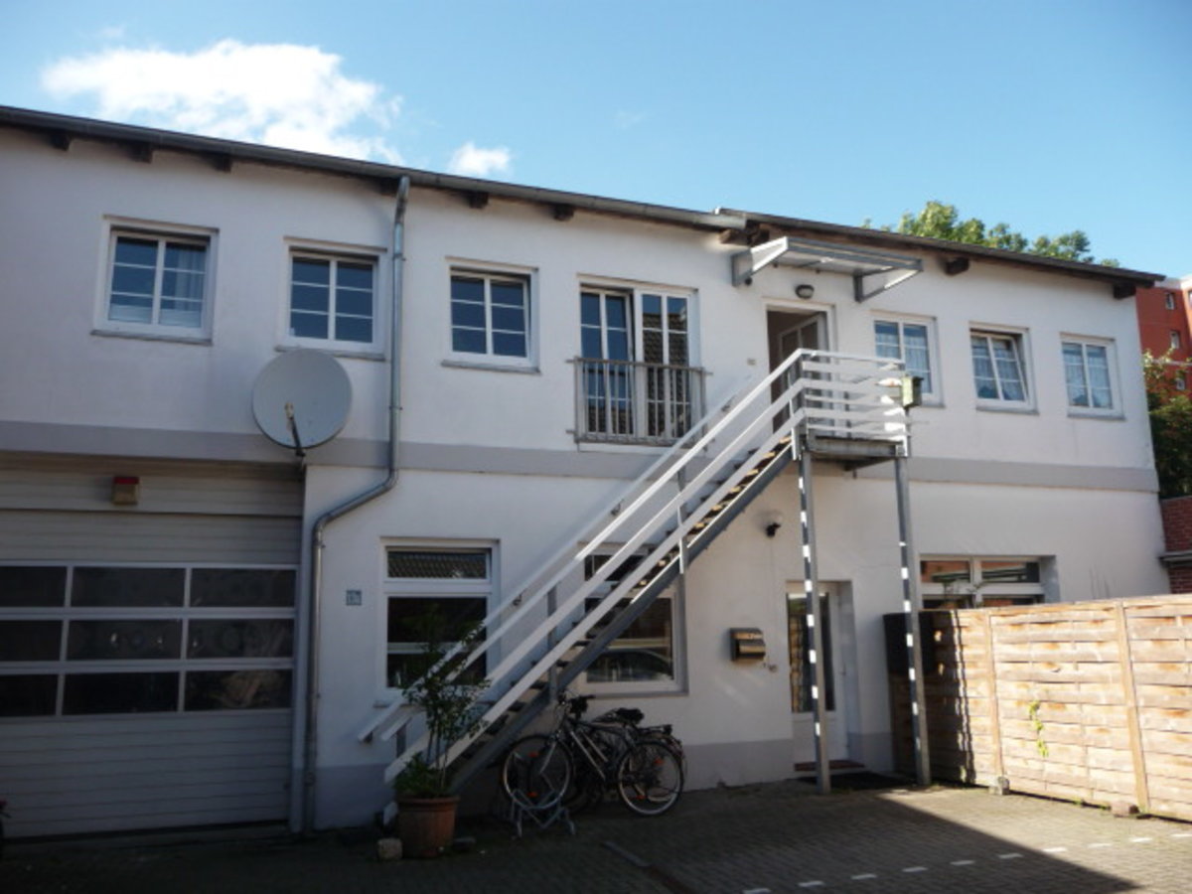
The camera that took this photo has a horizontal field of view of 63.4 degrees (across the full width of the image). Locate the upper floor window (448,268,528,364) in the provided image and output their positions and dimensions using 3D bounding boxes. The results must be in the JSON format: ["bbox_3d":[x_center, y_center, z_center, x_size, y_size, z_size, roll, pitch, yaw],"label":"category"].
[{"bbox_3d":[-1.174,-1.481,10.838,0.950,1.100,0.130,3,-12,-20],"label":"upper floor window"}]

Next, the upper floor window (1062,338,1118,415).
[{"bbox_3d":[7.146,-1.019,13.935,0.950,1.100,0.130,3,-12,-20],"label":"upper floor window"}]

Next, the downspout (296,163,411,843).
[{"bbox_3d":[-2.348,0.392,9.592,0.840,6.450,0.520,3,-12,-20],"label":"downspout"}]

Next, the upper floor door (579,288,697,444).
[{"bbox_3d":[0.519,-0.947,11.376,1.500,1.950,0.150,3,-12,-20],"label":"upper floor door"}]

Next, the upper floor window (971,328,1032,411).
[{"bbox_3d":[5.639,-1.103,13.374,0.950,1.100,0.130,3,-12,-20],"label":"upper floor window"}]

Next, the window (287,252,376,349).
[{"bbox_3d":[-2.784,-1.571,10.239,0.950,1.100,0.130,3,-12,-20],"label":"window"}]

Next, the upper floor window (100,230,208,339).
[{"bbox_3d":[-4.384,-1.660,9.643,0.950,1.100,0.130,3,-12,-20],"label":"upper floor window"}]

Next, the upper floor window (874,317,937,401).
[{"bbox_3d":[4.128,-1.187,12.812,0.950,1.100,0.130,3,-12,-20],"label":"upper floor window"}]

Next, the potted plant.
[{"bbox_3d":[-1.313,2.376,8.167,0.780,1.950,0.750,3,-12,-20],"label":"potted plant"}]

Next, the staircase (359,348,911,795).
[{"bbox_3d":[0.714,1.245,10.295,6.050,4.820,1.060,3,-12,-20],"label":"staircase"}]

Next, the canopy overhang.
[{"bbox_3d":[2.794,-2.227,11.698,1.840,0.450,1.290,3,-12,-20],"label":"canopy overhang"}]

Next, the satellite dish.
[{"bbox_3d":[-2.880,-0.472,9.328,0.940,1.020,0.500,-1,-19,-1],"label":"satellite dish"}]

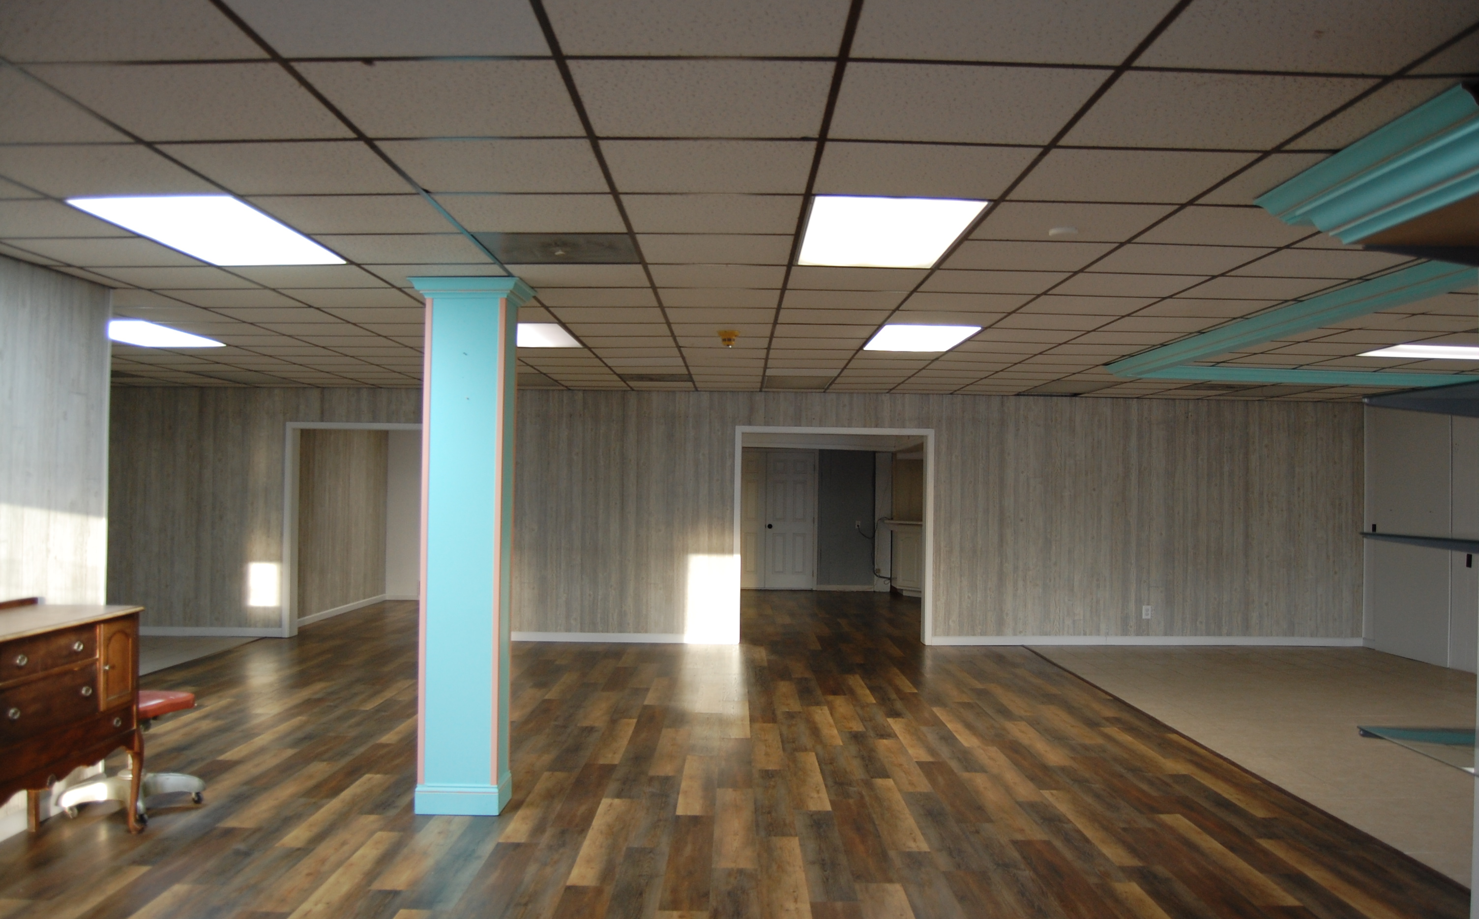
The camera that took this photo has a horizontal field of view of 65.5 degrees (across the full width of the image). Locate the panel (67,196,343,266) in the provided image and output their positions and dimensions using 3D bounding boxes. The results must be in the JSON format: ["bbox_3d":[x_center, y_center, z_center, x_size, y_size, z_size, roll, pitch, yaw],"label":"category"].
[{"bbox_3d":[-1.915,-0.862,4.241,0.600,0.050,1.200,0,-1,0],"label":"panel"}]

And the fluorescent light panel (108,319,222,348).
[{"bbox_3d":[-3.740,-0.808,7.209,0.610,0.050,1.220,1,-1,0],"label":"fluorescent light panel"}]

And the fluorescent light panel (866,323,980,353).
[{"bbox_3d":[1.112,-0.774,7.170,0.600,0.060,1.200,1,-1,0],"label":"fluorescent light panel"}]

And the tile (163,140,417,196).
[{"bbox_3d":[-1.305,-0.861,3.354,0.605,0.020,0.605,1,-1,0],"label":"tile"}]

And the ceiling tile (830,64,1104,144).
[{"bbox_3d":[0.527,-0.858,2.776,0.610,0.020,0.610,1,-1,0],"label":"ceiling tile"}]

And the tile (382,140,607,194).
[{"bbox_3d":[-0.698,-0.859,3.354,0.605,0.020,0.600,1,-1,0],"label":"tile"}]

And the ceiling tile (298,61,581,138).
[{"bbox_3d":[-0.690,-0.866,2.758,0.605,0.020,0.600,1,-1,0],"label":"ceiling tile"}]

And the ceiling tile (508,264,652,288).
[{"bbox_3d":[-0.701,-0.815,5.106,0.610,0.020,0.610,1,-1,0],"label":"ceiling tile"}]

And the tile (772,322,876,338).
[{"bbox_3d":[0.519,-0.774,6.932,0.605,0.020,0.600,1,-1,0],"label":"tile"}]

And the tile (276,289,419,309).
[{"bbox_3d":[-1.923,-0.823,5.769,0.605,0.020,0.605,1,-1,0],"label":"tile"}]

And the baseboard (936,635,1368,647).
[{"bbox_3d":[3.922,1.747,11.050,4.200,0.088,0.018,1,-1,0],"label":"baseboard"}]

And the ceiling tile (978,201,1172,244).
[{"bbox_3d":[1.134,-0.828,3.954,0.605,0.020,0.605,0,-1,0],"label":"ceiling tile"}]

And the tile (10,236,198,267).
[{"bbox_3d":[-2.505,-0.831,4.545,0.605,0.020,0.600,1,-1,0],"label":"tile"}]

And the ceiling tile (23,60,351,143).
[{"bbox_3d":[-1.302,-0.875,2.789,0.610,0.020,0.610,1,-1,0],"label":"ceiling tile"}]

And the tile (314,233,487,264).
[{"bbox_3d":[-1.304,-0.841,4.532,0.600,0.025,0.600,1,-1,0],"label":"tile"}]

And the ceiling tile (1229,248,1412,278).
[{"bbox_3d":[2.351,-0.799,4.588,0.610,0.020,0.610,1,-1,0],"label":"ceiling tile"}]

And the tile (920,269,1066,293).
[{"bbox_3d":[1.136,-0.802,5.144,0.605,0.020,0.600,1,-1,0],"label":"tile"}]

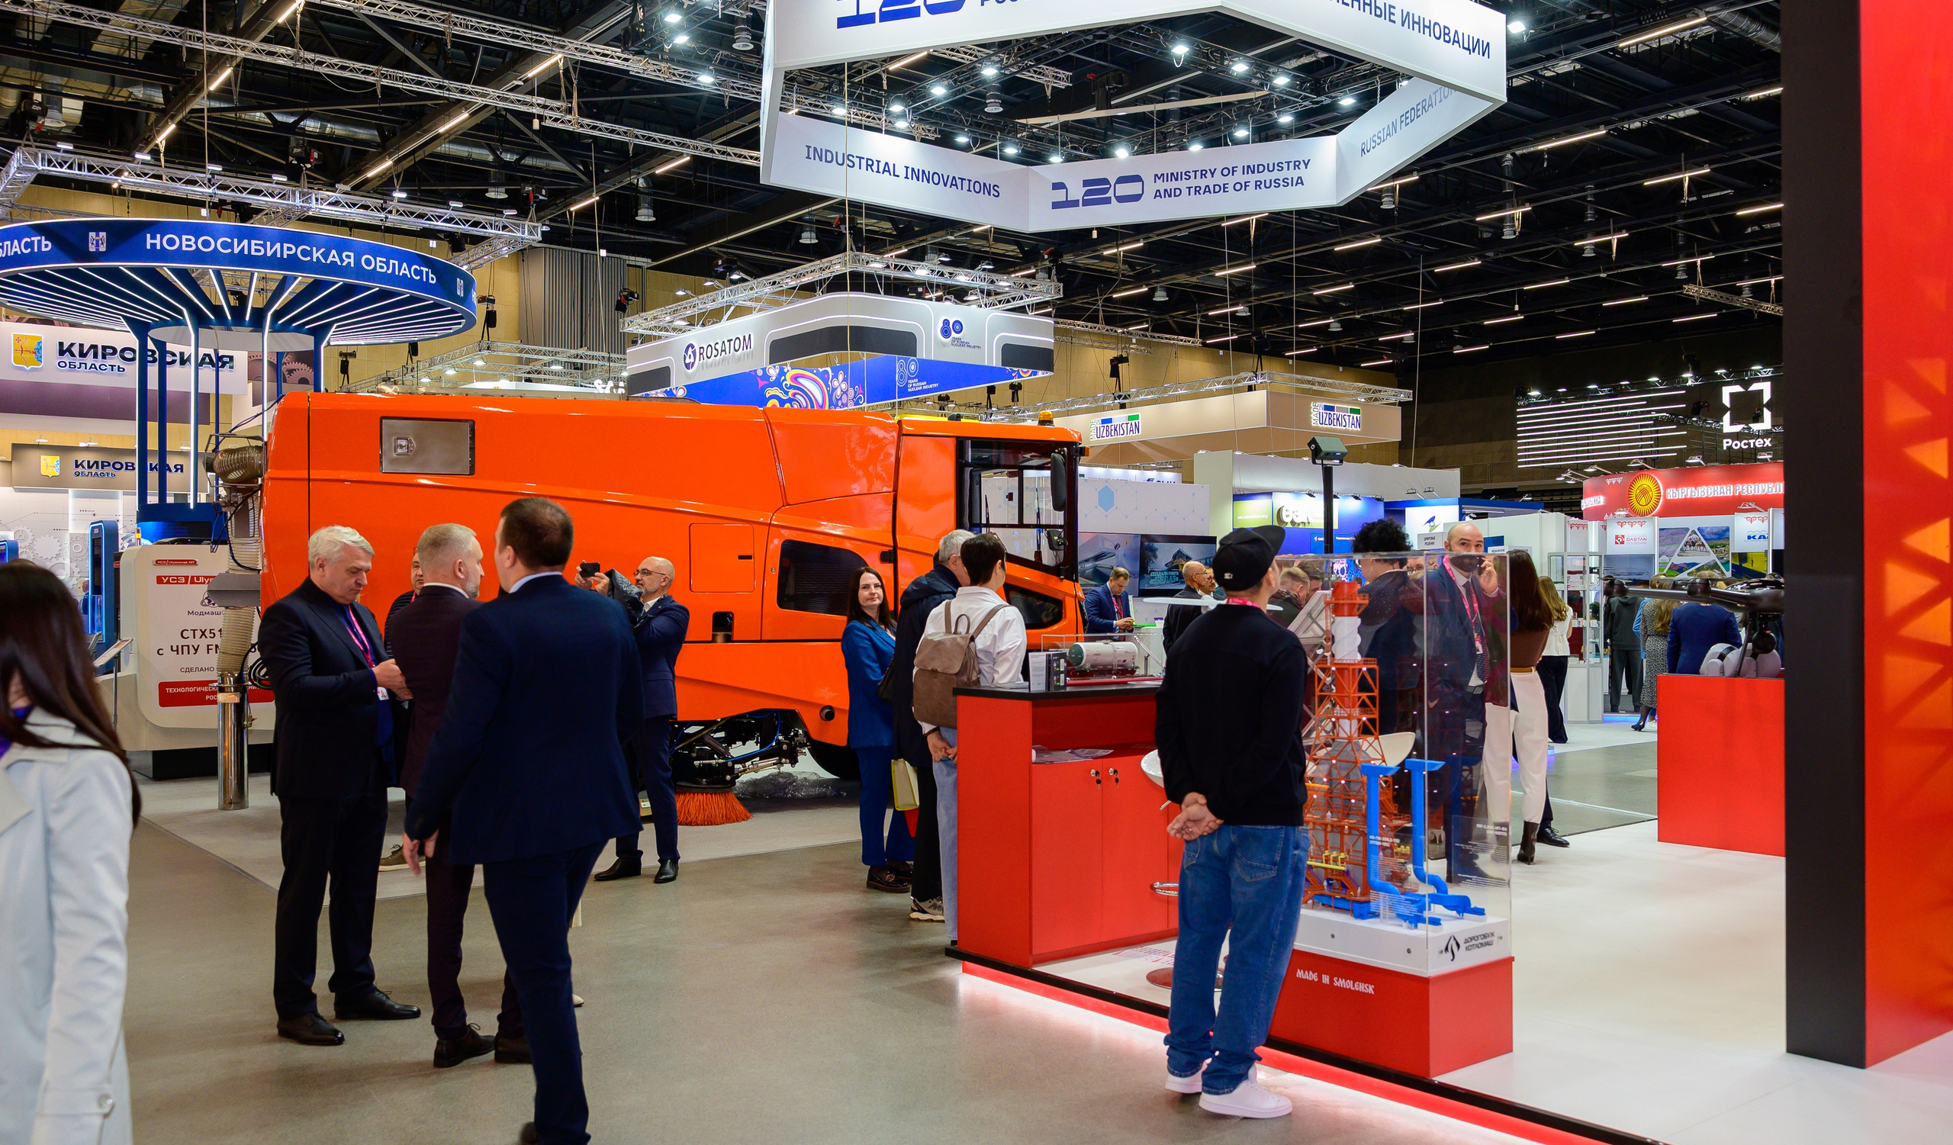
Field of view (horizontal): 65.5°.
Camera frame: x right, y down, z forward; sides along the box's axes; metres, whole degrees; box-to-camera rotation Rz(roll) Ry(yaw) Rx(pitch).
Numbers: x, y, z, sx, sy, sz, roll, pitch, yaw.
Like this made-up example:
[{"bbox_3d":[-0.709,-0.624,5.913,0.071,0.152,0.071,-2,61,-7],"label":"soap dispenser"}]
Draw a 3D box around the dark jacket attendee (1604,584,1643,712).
[{"bbox_3d":[7.851,0.825,18.400,0.500,1.660,0.340,0,-1,30],"label":"dark jacket attendee"}]

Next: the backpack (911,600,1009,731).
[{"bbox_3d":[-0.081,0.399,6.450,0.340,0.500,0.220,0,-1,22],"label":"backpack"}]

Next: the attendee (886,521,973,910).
[{"bbox_3d":[-0.203,0.718,7.080,0.520,1.790,0.360,0,-1,34],"label":"attendee"}]

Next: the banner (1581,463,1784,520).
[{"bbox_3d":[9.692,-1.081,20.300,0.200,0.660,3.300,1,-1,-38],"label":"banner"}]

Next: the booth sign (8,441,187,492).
[{"bbox_3d":[-12.157,-1.427,21.200,2.300,0.630,0.150,1,-1,-40],"label":"booth sign"}]

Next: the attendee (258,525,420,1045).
[{"bbox_3d":[-2.242,0.736,5.350,0.450,1.770,0.500,0,-1,23],"label":"attendee"}]

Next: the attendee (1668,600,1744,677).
[{"bbox_3d":[5.567,0.830,11.600,0.530,1.720,0.340,0,-1,25],"label":"attendee"}]

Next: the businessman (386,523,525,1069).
[{"bbox_3d":[-1.732,0.727,5.060,0.520,1.770,0.380,-1,-1,40],"label":"businessman"}]

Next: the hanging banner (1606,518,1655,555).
[{"bbox_3d":[8.959,-0.491,20.800,0.040,0.510,0.750,0,-1,-41],"label":"hanging banner"}]

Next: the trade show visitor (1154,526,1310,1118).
[{"bbox_3d":[0.785,0.739,4.660,0.470,1.770,0.330,0,-1,36],"label":"trade show visitor"}]

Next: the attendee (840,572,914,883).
[{"bbox_3d":[-0.509,0.812,8.100,0.340,1.690,0.450,0,-1,38],"label":"attendee"}]

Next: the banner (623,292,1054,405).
[{"bbox_3d":[-2.950,-4.200,30.000,4.700,1.030,7.900,1,-1,-40],"label":"banner"}]

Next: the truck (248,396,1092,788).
[{"bbox_3d":[-2.420,0.216,12.750,6.200,2.970,2.500,0,-1,-18],"label":"truck"}]

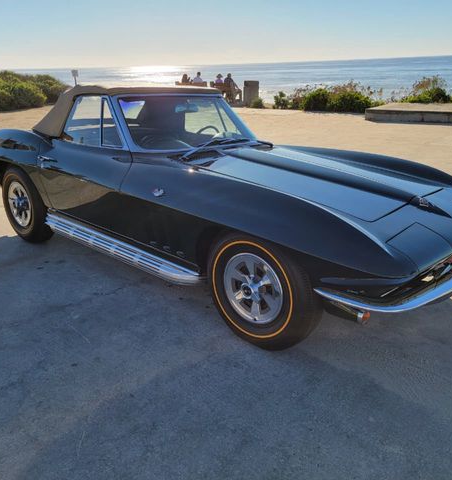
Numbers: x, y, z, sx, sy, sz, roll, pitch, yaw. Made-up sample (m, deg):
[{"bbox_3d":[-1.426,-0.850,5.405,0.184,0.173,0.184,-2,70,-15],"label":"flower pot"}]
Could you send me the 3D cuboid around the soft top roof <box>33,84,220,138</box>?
[{"bbox_3d":[-0.859,-1.108,3.825,1.220,0.410,1.280,16,26,37],"label":"soft top roof"}]

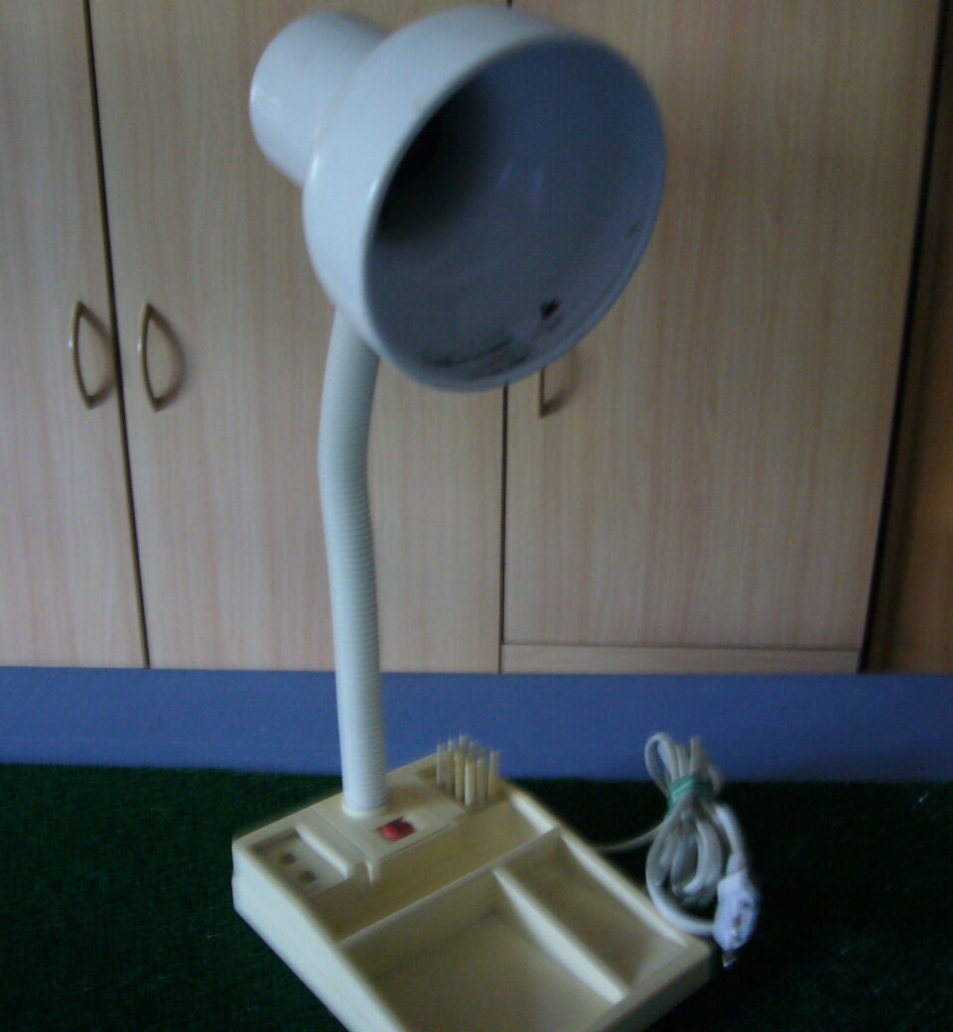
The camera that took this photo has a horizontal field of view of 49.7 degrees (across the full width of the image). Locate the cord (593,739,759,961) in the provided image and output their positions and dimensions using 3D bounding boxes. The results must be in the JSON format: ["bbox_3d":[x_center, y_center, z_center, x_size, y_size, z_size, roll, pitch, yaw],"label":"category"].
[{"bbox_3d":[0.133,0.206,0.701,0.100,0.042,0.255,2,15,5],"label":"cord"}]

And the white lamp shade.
[{"bbox_3d":[-0.030,-0.175,0.501,0.158,0.158,0.187,-11,41,-35],"label":"white lamp shade"}]

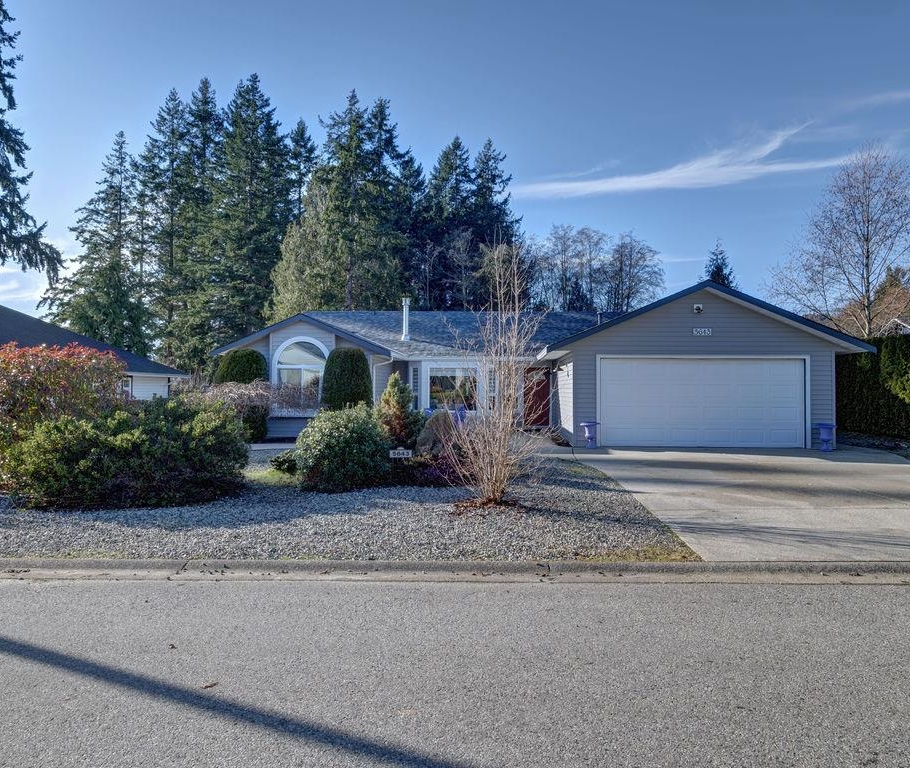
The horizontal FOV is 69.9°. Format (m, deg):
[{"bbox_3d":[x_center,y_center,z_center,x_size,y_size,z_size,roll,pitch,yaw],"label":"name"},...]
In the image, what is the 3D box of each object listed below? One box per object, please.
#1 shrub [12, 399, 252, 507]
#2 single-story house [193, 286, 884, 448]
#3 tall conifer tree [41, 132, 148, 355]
[{"bbox_3d":[-4.515,0.865,9.000,3.291,1.329,2.100,0,0,0],"label":"shrub"},{"bbox_3d":[2.050,-0.620,21.700,16.100,4.280,12.600,0,0,3],"label":"single-story house"},{"bbox_3d":[-23.819,-7.544,43.000,7.004,18.147,6.800,0,0,0],"label":"tall conifer tree"}]

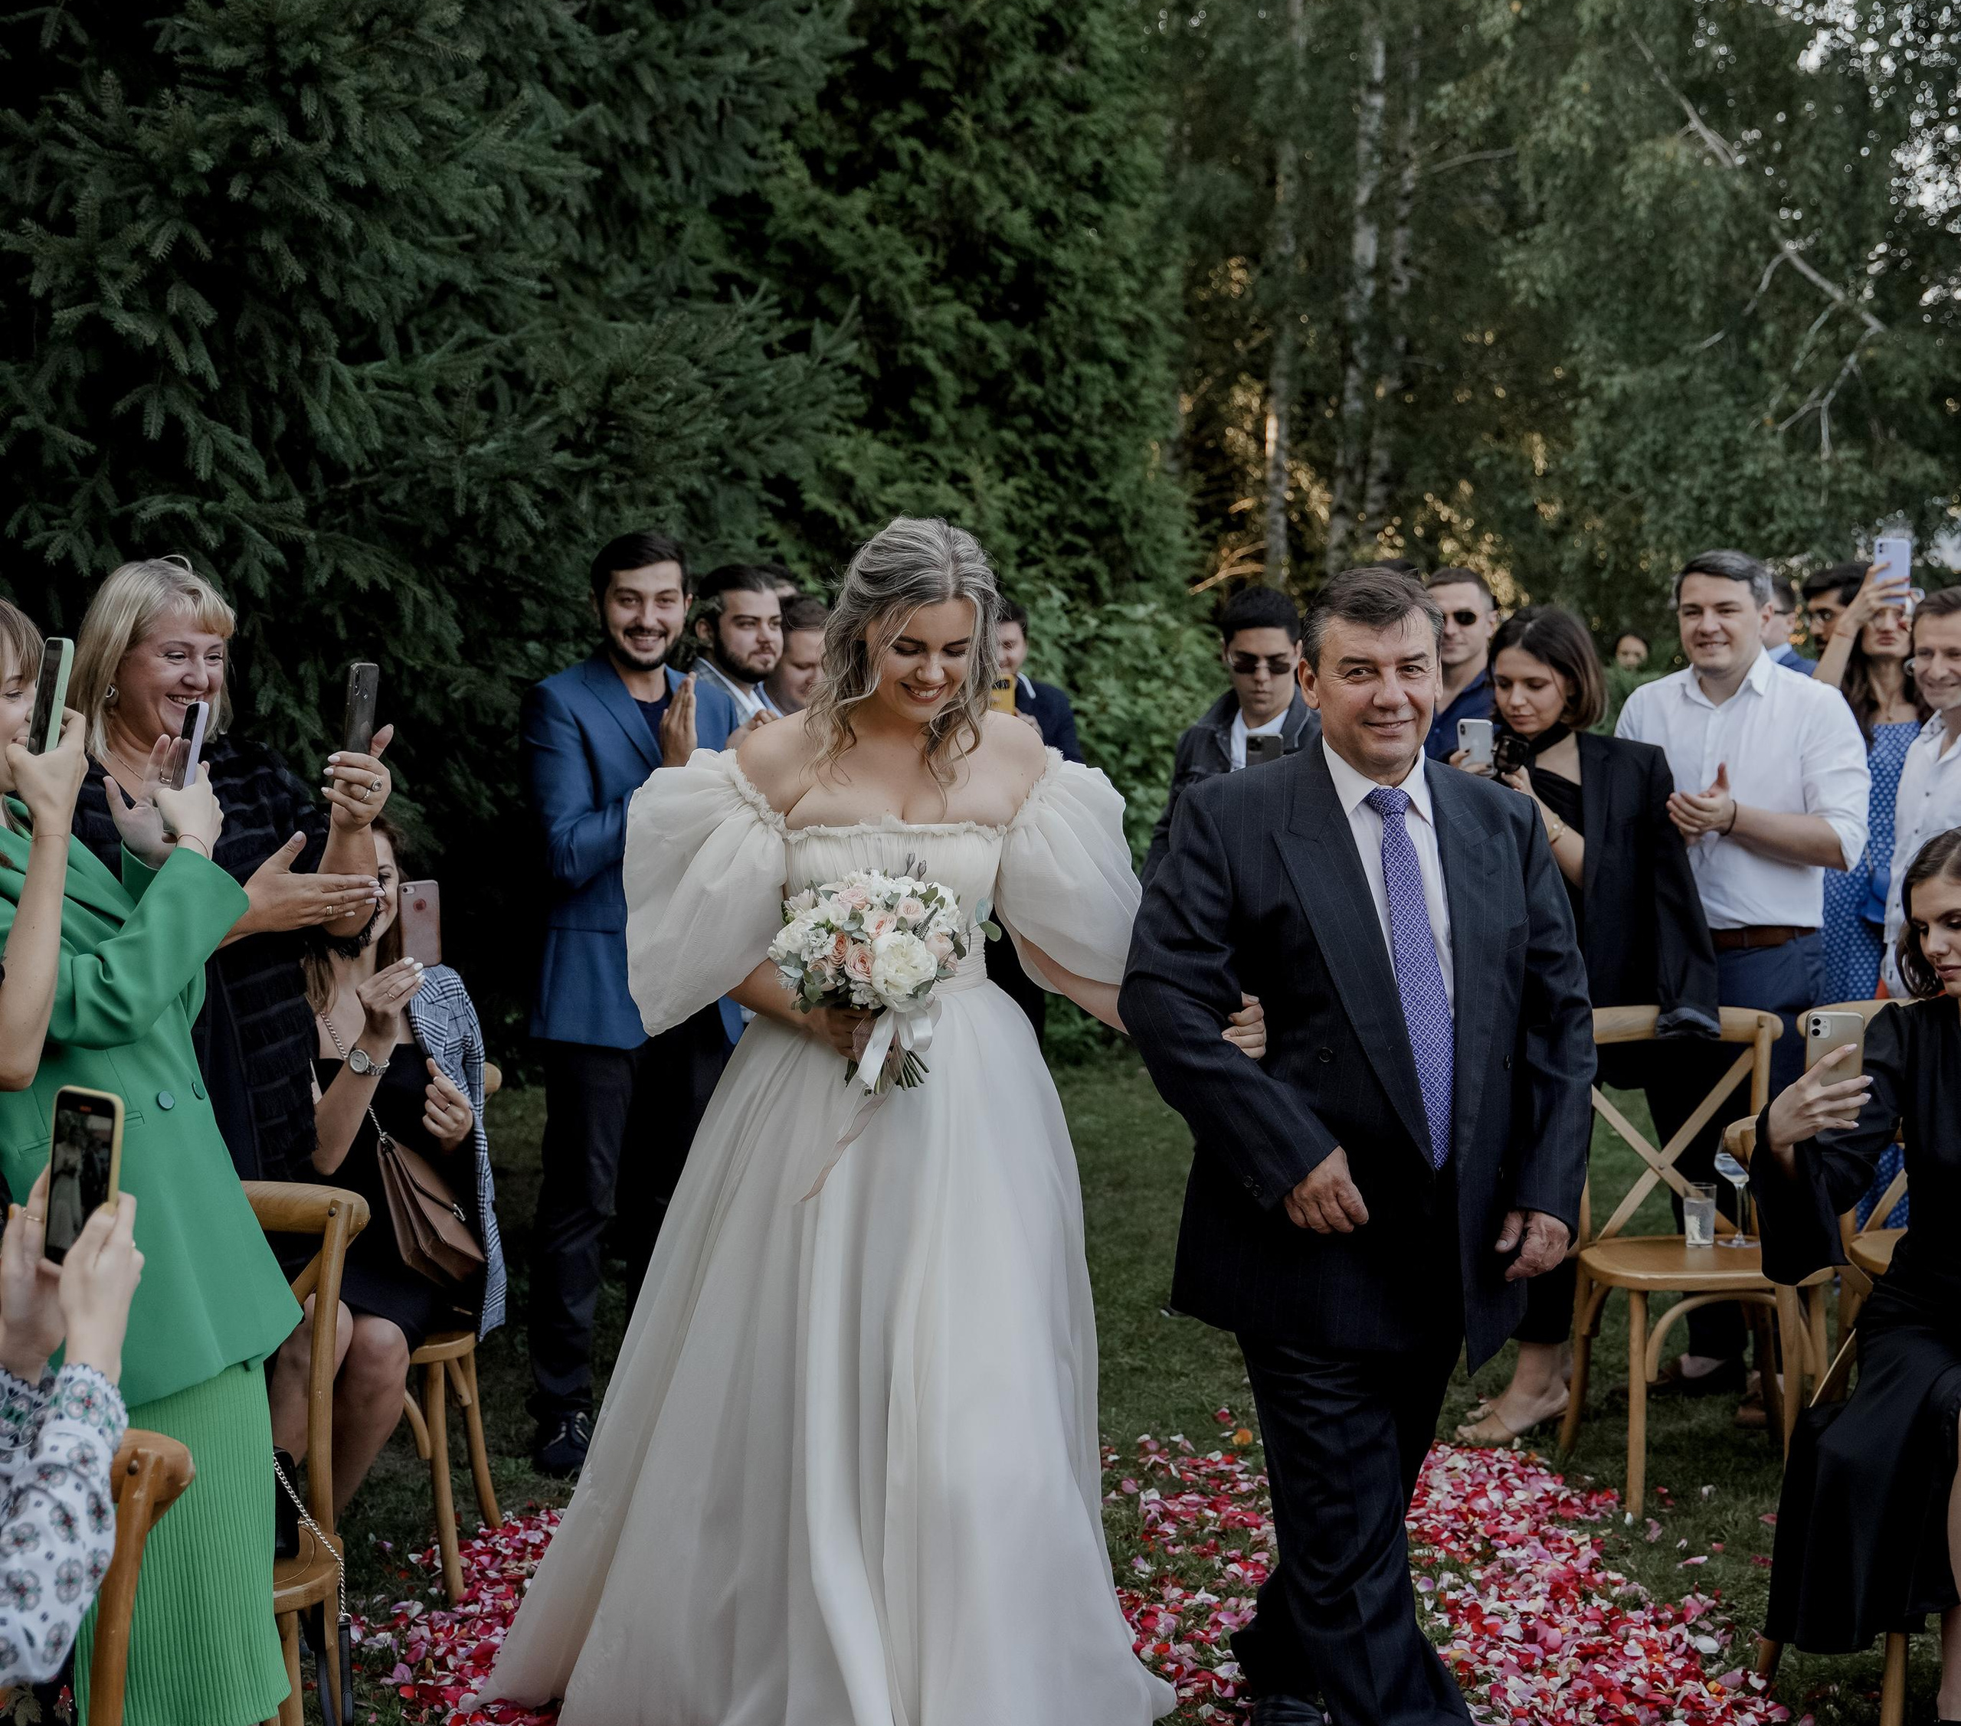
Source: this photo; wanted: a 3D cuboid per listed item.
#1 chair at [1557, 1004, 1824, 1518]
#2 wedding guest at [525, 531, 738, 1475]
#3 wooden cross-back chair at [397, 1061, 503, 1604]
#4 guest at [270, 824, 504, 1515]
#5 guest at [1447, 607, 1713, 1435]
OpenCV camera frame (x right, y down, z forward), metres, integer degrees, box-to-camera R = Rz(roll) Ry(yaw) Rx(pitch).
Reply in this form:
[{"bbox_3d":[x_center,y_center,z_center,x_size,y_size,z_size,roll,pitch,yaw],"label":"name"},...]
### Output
[{"bbox_3d":[1.362,0.739,5.579,0.478,0.877,0.502,-1,4,-2],"label":"chair"},{"bbox_3d":[-0.660,0.278,5.630,0.480,1.800,0.380,-3,6,-31],"label":"wedding guest"},{"bbox_3d":[-1.088,0.806,5.156,0.478,0.877,0.502,-1,4,-3],"label":"wooden cross-back chair"},{"bbox_3d":[-0.991,0.579,4.935,0.460,1.330,0.700,0,5,-5],"label":"guest"},{"bbox_3d":[1.220,0.319,5.935,0.460,1.660,0.480,-5,7,-44],"label":"guest"}]

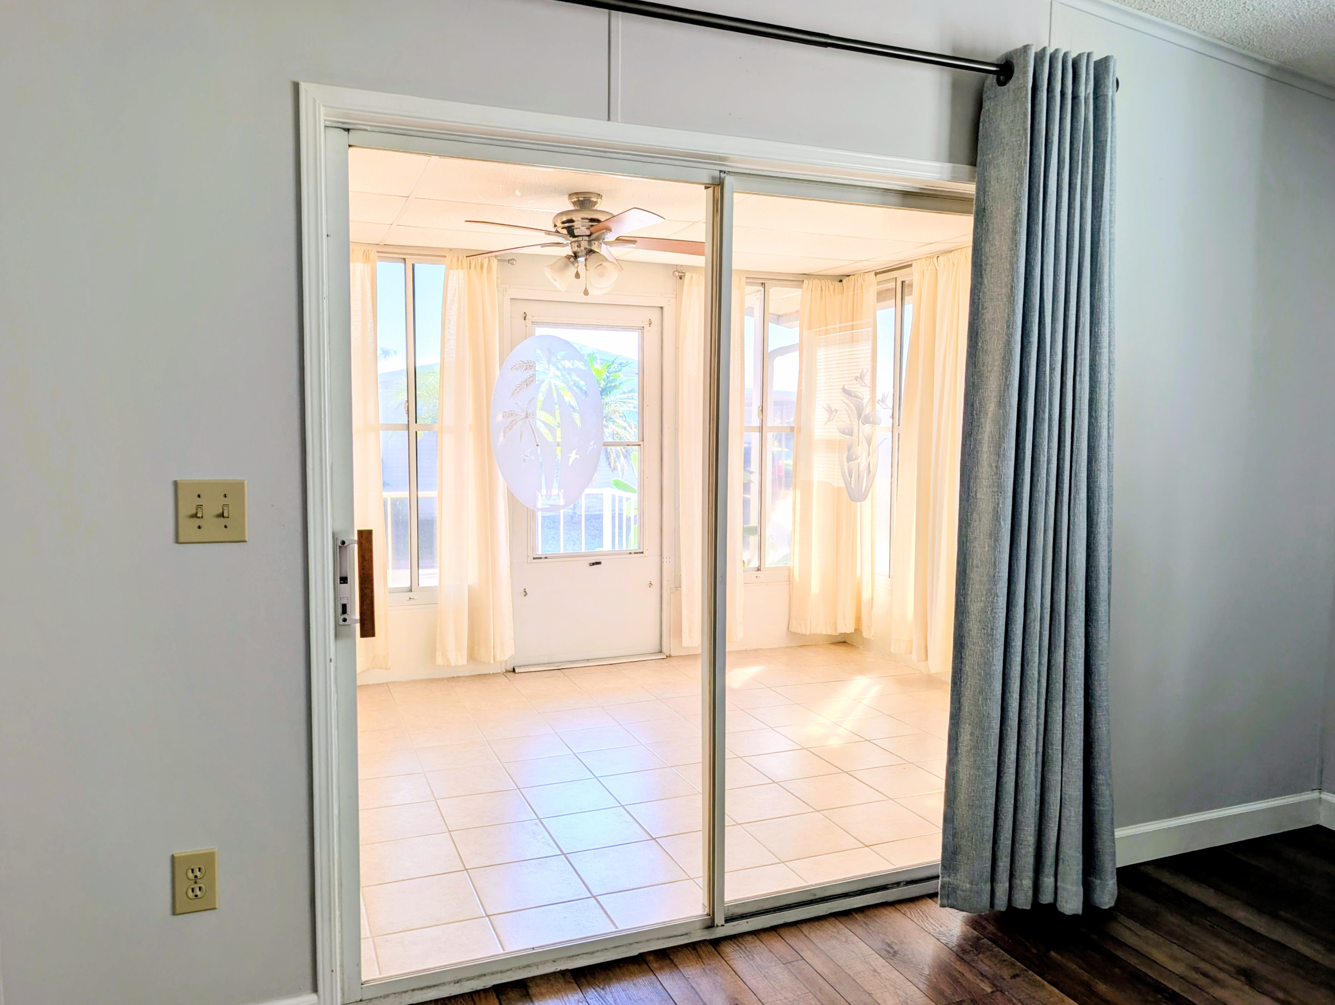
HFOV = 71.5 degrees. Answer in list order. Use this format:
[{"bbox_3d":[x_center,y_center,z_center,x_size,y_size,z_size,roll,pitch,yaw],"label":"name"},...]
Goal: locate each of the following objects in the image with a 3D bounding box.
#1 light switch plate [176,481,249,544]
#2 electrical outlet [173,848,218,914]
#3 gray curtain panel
[{"bbox_3d":[-0.883,0.018,1.795,0.125,0.124,0.015,-1,5,-20],"label":"light switch plate"},{"bbox_3d":[-0.934,0.751,1.837,0.079,0.124,0.008,-1,5,-20],"label":"electrical outlet"},{"bbox_3d":[0.921,-0.022,2.309,0.420,2.120,0.175,-1,5,-20],"label":"gray curtain panel"}]

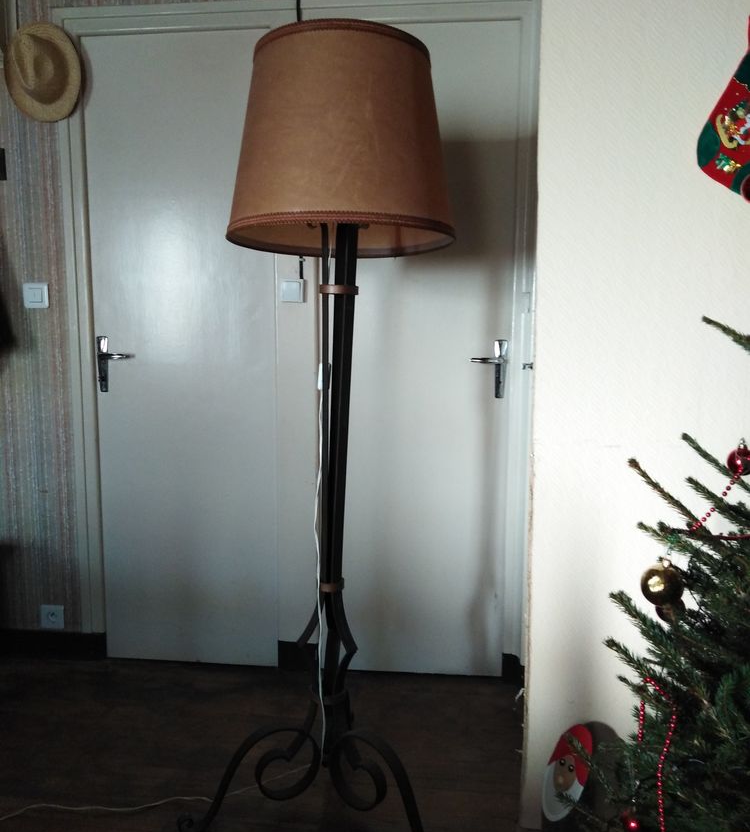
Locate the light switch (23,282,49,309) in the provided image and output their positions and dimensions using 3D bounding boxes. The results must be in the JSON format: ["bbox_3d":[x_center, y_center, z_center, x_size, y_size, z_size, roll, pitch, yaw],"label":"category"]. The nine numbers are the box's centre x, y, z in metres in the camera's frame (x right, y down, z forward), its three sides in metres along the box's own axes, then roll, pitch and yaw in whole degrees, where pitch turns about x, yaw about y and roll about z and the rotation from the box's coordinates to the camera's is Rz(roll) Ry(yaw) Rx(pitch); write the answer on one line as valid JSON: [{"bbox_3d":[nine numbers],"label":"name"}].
[{"bbox_3d":[-1.112,-0.396,2.468,0.083,0.083,0.015,1,7,6],"label":"light switch"}]

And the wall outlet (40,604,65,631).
[{"bbox_3d":[-1.115,0.697,2.605,0.083,0.083,0.015,1,7,6],"label":"wall outlet"}]

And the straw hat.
[{"bbox_3d":[-1.038,-1.066,2.299,0.260,0.295,0.110,-6,9,2],"label":"straw hat"}]

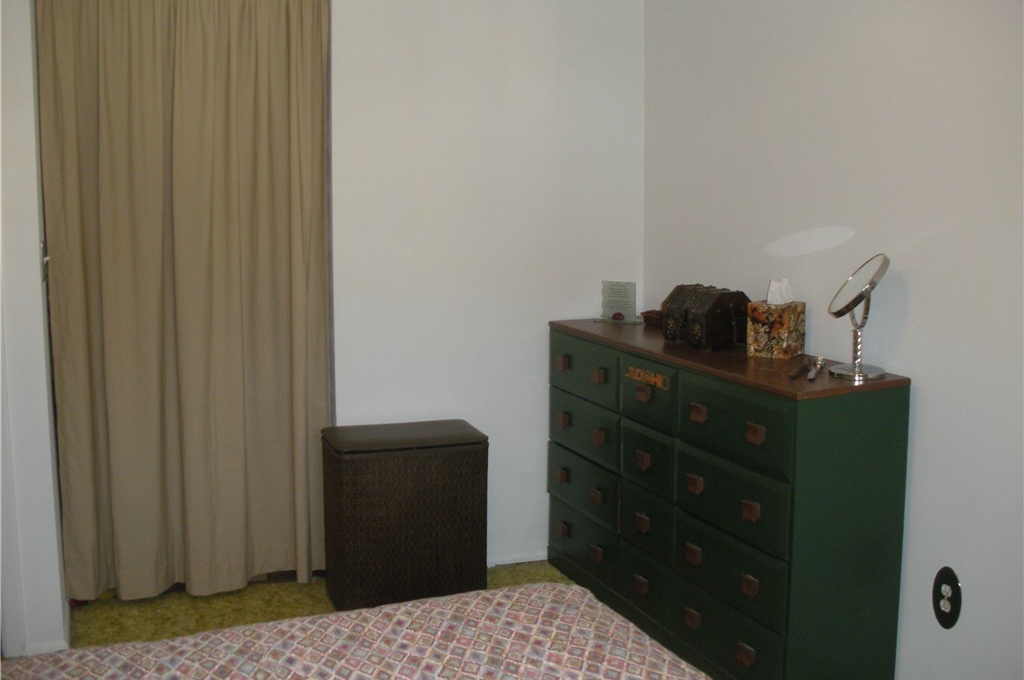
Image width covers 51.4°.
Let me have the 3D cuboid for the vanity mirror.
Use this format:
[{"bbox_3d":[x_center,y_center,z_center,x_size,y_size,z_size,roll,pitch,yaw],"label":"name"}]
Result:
[{"bbox_3d":[0.875,-0.063,2.679,0.160,0.312,0.200,0,8,3],"label":"vanity mirror"}]

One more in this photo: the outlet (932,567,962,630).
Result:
[{"bbox_3d":[1.039,0.620,2.554,0.012,0.153,0.094,-4,9,-22],"label":"outlet"}]

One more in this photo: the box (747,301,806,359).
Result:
[{"bbox_3d":[0.752,-0.031,3.018,0.126,0.151,0.126,5,10,34],"label":"box"}]

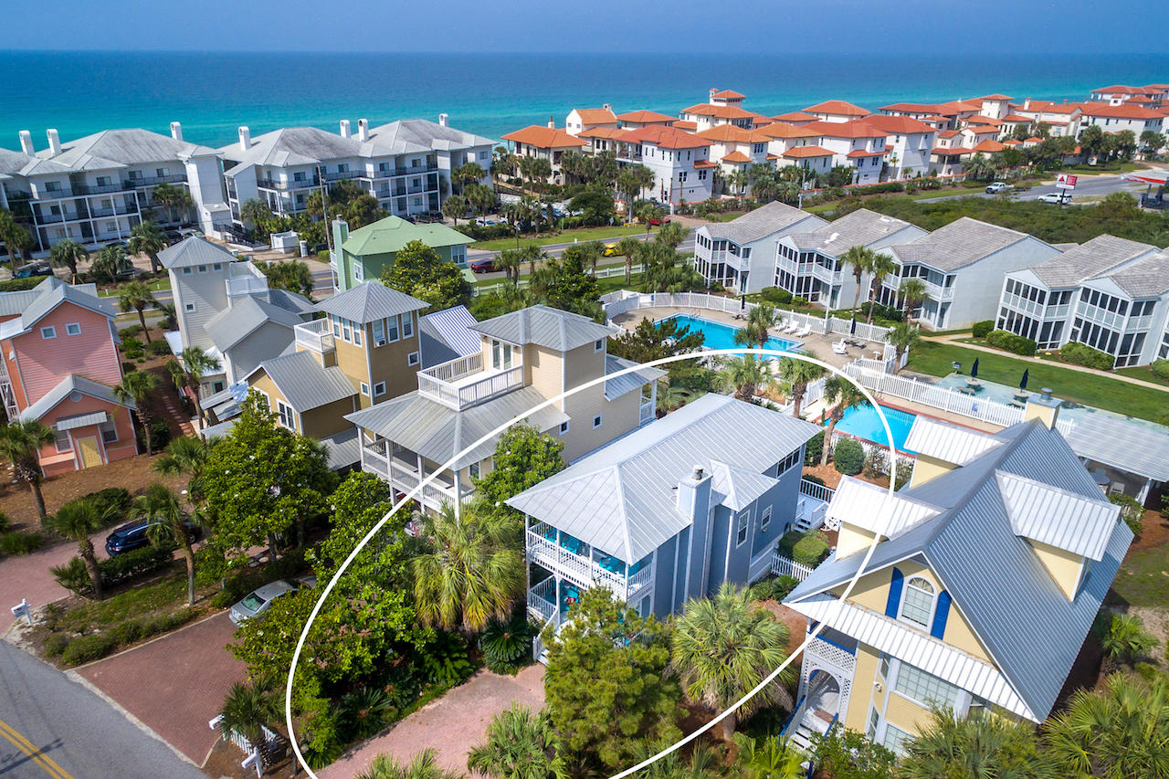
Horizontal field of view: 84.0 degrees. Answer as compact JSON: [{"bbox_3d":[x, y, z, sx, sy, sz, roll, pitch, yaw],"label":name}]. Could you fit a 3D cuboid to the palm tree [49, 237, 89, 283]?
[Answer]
[{"bbox_3d":[-59.170,-14.560,74.790,4.500,5.270,4.500,0,25,0],"label":"palm tree"}]

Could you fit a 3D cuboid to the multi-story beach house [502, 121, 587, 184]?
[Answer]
[{"bbox_3d":[-8.690,-50.050,138.070,10.500,10.300,19.000,-14,29,-28],"label":"multi-story beach house"}]

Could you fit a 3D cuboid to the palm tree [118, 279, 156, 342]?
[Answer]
[{"bbox_3d":[-40.670,-6.930,59.430,3.800,5.880,3.800,0,25,0],"label":"palm tree"}]

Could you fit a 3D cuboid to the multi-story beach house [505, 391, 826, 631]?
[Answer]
[{"bbox_3d":[4.006,5.403,28.544,6.300,8.600,12.900,23,34,38],"label":"multi-story beach house"}]

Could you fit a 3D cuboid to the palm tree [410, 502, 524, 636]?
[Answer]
[{"bbox_3d":[-4.976,8.506,28.380,4.970,7.580,4.970,-6,28,-12],"label":"palm tree"}]

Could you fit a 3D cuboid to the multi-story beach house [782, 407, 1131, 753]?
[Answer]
[{"bbox_3d":[15.944,8.152,27.130,8.571,11.046,13.280,21,32,37],"label":"multi-story beach house"}]

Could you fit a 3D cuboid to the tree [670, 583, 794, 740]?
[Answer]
[{"bbox_3d":[5.100,9.900,22.400,4.100,6.200,4.100,0,26,0],"label":"tree"}]

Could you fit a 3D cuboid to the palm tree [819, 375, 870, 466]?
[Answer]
[{"bbox_3d":[16.254,2.197,41.560,3.020,6.600,3.020,12,30,21],"label":"palm tree"}]

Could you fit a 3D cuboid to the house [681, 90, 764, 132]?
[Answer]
[{"bbox_3d":[36.500,-71.660,174.320,12.000,15.300,22.000,-10,27,-20],"label":"house"}]

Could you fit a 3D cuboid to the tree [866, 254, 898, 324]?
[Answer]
[{"bbox_3d":[29.702,-9.891,65.589,2.892,7.399,2.504,0,25,0],"label":"tree"}]

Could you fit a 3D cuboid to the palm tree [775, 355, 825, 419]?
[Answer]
[{"bbox_3d":[13.600,0.450,41.000,3.000,5.800,3.000,0,26,0],"label":"palm tree"}]

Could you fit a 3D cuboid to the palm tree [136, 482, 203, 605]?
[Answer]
[{"bbox_3d":[-19.083,7.534,30.993,2.770,6.830,2.770,-20,34,-33],"label":"palm tree"}]

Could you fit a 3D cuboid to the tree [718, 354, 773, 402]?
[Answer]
[{"bbox_3d":[11.538,0.009,47.286,3.830,5.140,3.830,7,29,14],"label":"tree"}]

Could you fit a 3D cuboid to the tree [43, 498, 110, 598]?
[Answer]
[{"bbox_3d":[-22.100,7.000,28.600,2.600,5.400,2.600,0,26,0],"label":"tree"}]

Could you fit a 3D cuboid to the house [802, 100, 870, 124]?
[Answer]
[{"bbox_3d":[52.646,-55.308,139.533,13.000,12.000,11.500,-14,30,-27],"label":"house"}]

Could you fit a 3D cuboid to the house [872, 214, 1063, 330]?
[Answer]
[{"bbox_3d":[39.234,-12.425,67.337,17.200,8.650,8.100,-9,29,-16],"label":"house"}]

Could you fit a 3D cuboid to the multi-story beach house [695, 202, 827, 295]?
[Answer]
[{"bbox_3d":[22.297,-17.287,77.255,16.800,8.600,8.100,-9,29,-16],"label":"multi-story beach house"}]

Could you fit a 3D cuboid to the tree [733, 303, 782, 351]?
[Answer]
[{"bbox_3d":[14.555,-3.628,54.322,3.106,6.773,2.772,0,25,0],"label":"tree"}]

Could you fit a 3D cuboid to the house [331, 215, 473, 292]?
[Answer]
[{"bbox_3d":[-20.582,-15.522,74.031,13.592,9.379,9.228,-14,28,-27],"label":"house"}]

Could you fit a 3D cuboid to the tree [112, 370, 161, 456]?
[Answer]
[{"bbox_3d":[-29.042,1.578,43.080,2.690,6.130,2.690,-20,34,-33],"label":"tree"}]

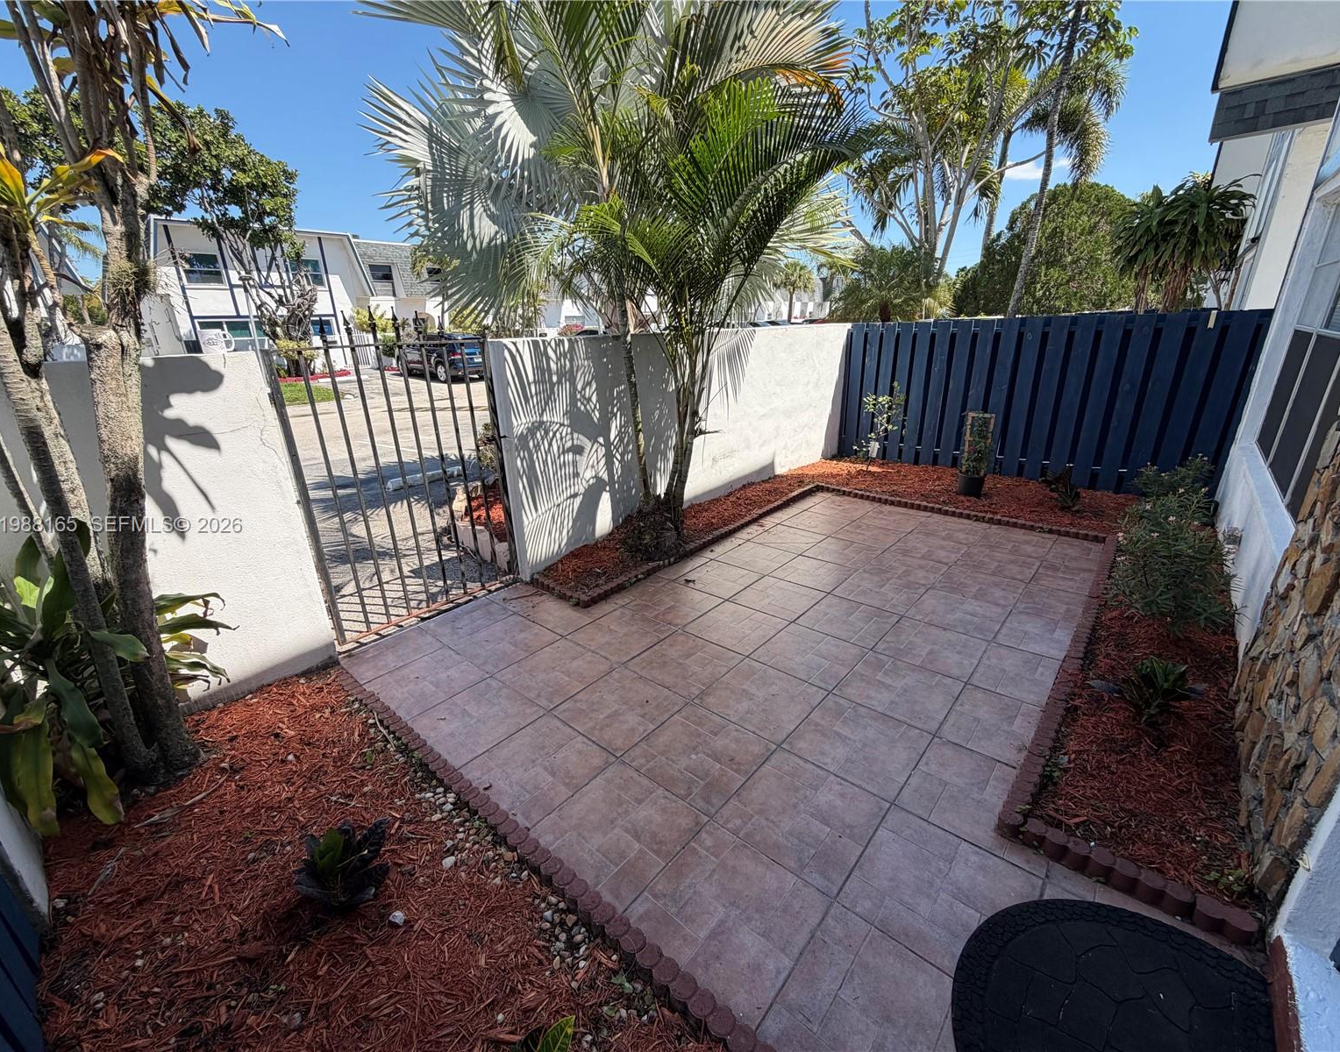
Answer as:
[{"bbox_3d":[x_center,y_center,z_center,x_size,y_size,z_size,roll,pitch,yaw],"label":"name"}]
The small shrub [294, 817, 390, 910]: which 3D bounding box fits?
[{"bbox_3d":[-0.972,1.002,1.685,0.260,0.240,0.250,15,26,39],"label":"small shrub"}]

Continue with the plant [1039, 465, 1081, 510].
[{"bbox_3d":[3.329,-0.352,4.833,0.300,0.360,0.300,15,26,39],"label":"plant"}]

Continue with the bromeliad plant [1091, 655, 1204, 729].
[{"bbox_3d":[1.947,0.654,2.323,0.360,0.270,0.330,15,26,39],"label":"bromeliad plant"}]

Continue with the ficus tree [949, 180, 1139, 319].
[{"bbox_3d":[7.394,-4.490,11.010,3.400,3.745,3.200,15,26,39],"label":"ficus tree"}]

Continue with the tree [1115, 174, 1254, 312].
[{"bbox_3d":[6.299,-2.738,7.269,1.300,3.081,1.250,15,26,39],"label":"tree"}]

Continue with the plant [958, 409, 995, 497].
[{"bbox_3d":[2.784,-0.669,5.162,0.280,0.760,0.260,15,26,39],"label":"plant"}]

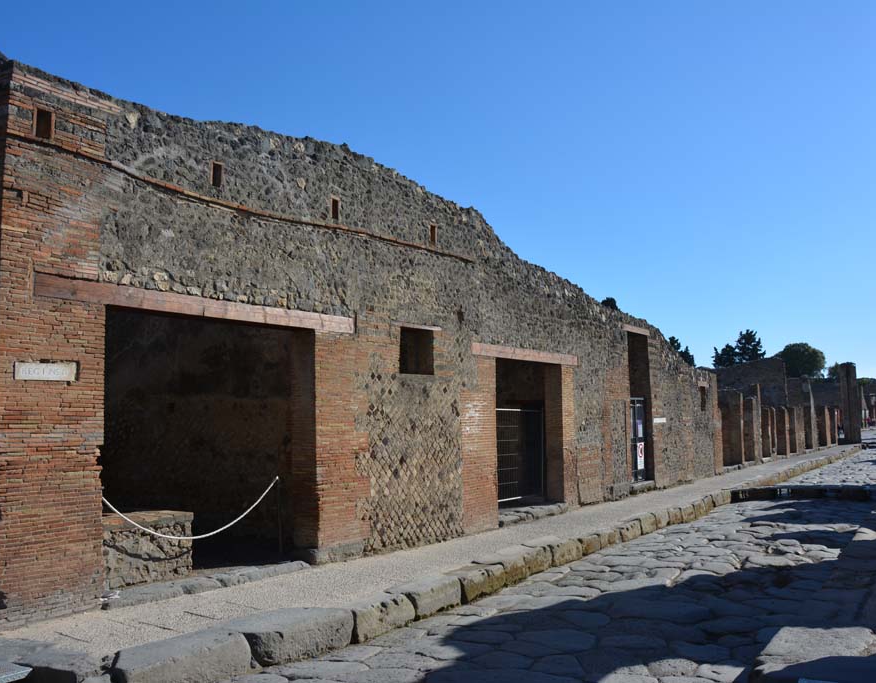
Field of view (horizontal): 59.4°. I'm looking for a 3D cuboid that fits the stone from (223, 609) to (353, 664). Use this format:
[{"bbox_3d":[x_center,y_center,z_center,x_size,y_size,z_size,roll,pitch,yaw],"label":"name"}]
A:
[{"bbox_3d":[-1.440,2.880,7.500,0.520,0.350,1.200,-4,-6,36],"label":"stone"}]

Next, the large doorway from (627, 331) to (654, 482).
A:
[{"bbox_3d":[4.570,1.594,18.091,0.400,3.500,1.520,-4,-6,34],"label":"large doorway"}]

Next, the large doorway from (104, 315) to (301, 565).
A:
[{"bbox_3d":[-2.330,1.057,7.842,0.450,2.560,2.650,-4,-6,34],"label":"large doorway"}]

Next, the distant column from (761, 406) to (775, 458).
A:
[{"bbox_3d":[13.253,3.649,30.898,0.380,2.058,0.500,-4,-6,36],"label":"distant column"}]

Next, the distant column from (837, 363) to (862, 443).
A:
[{"bbox_3d":[28.360,4.278,53.000,1.400,5.500,1.400,-4,-6,34],"label":"distant column"}]

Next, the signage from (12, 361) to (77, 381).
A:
[{"bbox_3d":[-3.923,0.304,7.705,0.040,0.191,0.595,-4,-6,36],"label":"signage"}]

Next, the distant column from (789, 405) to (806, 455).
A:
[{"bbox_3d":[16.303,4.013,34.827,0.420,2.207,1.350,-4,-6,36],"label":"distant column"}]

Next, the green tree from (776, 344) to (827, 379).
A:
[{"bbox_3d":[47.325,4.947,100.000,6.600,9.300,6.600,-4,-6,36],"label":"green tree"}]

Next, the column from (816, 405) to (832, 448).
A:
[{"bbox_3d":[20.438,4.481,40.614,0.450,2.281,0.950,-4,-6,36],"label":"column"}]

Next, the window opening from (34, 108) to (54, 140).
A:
[{"bbox_3d":[-4.060,-2.239,7.925,0.180,0.306,0.191,-4,-6,36],"label":"window opening"}]

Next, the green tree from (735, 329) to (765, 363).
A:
[{"bbox_3d":[36.569,3.459,89.585,3.500,9.500,3.500,-3,-5,22],"label":"green tree"}]

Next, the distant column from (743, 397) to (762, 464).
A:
[{"bbox_3d":[11.827,3.335,28.884,0.420,2.518,0.950,-4,-6,36],"label":"distant column"}]

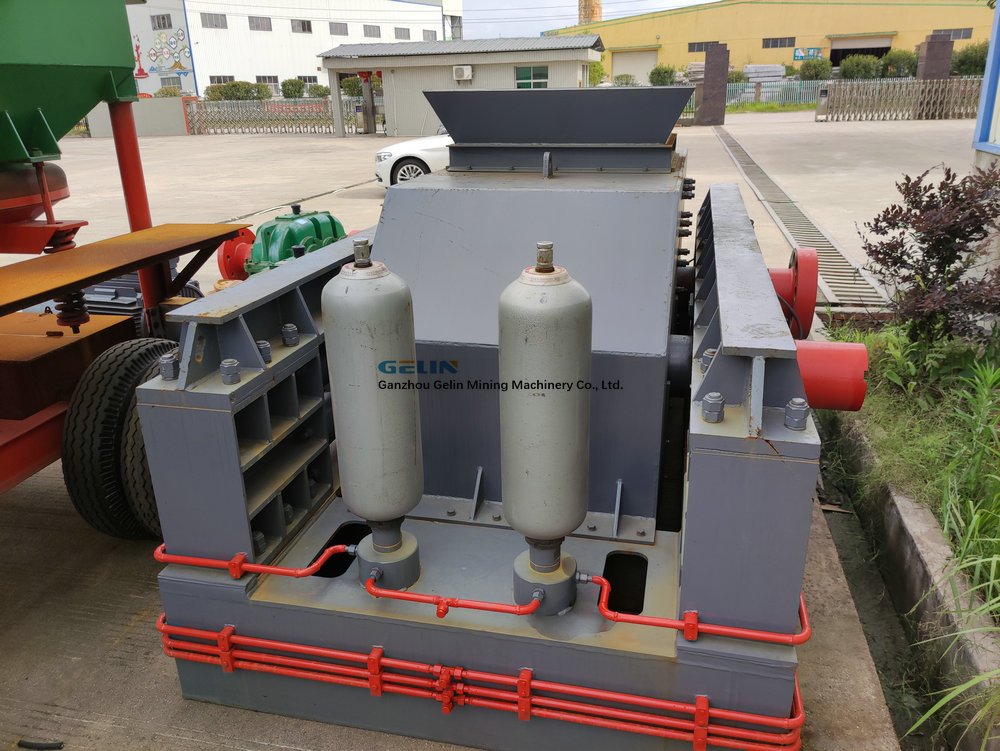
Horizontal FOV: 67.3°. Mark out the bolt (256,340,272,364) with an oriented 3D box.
[{"bbox_3d":[-0.695,-0.069,2.200,0.050,0.060,0.050,4,21,13],"label":"bolt"}]

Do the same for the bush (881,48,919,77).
[{"bbox_3d":[26.092,-19.794,49.554,2.800,3.130,2.800,4,22,16],"label":"bush"}]

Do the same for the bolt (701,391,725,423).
[{"bbox_3d":[0.517,0.074,1.812,0.053,0.064,0.053,4,21,13],"label":"bolt"}]

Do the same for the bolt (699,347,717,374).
[{"bbox_3d":[0.593,-0.039,2.104,0.053,0.064,0.053,4,21,13],"label":"bolt"}]

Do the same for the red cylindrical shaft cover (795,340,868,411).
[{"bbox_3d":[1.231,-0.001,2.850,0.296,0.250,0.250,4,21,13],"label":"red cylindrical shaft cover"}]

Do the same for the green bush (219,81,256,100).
[{"bbox_3d":[-19.680,-21.011,57.107,2.500,2.550,2.500,4,22,16],"label":"green bush"}]

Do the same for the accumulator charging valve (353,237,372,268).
[{"bbox_3d":[-0.332,-0.295,1.815,0.040,0.064,0.040,4,21,13],"label":"accumulator charging valve"}]

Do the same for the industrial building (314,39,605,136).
[{"bbox_3d":[-1.615,-12.172,31.836,11.500,3.700,3.700,4,22,16],"label":"industrial building"}]

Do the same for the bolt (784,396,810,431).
[{"bbox_3d":[0.679,0.087,1.713,0.052,0.062,0.052,4,21,13],"label":"bolt"}]

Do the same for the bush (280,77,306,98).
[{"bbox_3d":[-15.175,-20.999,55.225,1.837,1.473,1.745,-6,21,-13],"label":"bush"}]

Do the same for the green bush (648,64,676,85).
[{"bbox_3d":[13.436,-24.625,61.944,2.225,1.803,2.114,3,21,11],"label":"green bush"}]

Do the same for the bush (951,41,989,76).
[{"bbox_3d":[29.916,-19.659,48.423,3.100,3.470,3.100,4,22,16],"label":"bush"}]

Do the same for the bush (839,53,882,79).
[{"bbox_3d":[27.465,-23.459,57.614,2.952,2.139,2.804,8,23,23],"label":"bush"}]

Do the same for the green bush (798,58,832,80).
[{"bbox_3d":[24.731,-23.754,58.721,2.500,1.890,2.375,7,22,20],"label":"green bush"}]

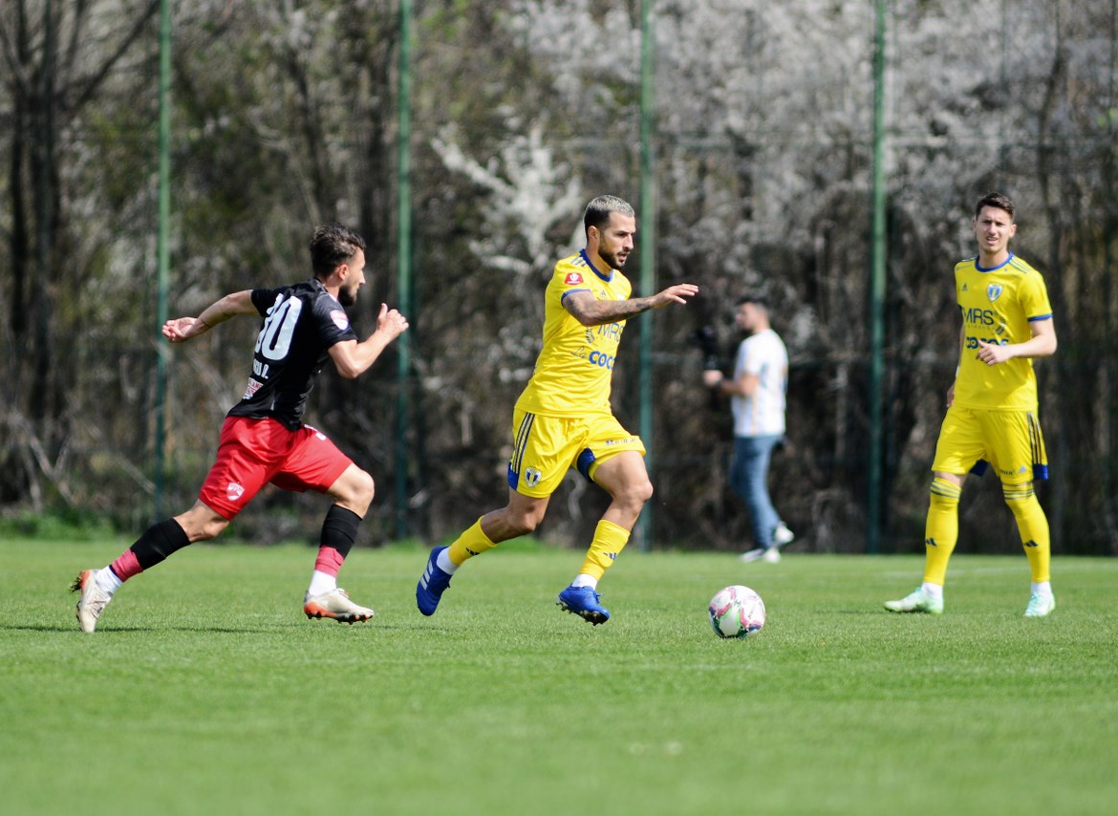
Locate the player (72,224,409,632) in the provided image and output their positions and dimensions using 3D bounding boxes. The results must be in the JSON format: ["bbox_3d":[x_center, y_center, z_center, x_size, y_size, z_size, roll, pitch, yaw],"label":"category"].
[{"bbox_3d":[-1.269,0.082,40.600,1.300,1.630,0.680,1,0,-18],"label":"player"}]

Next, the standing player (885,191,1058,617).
[{"bbox_3d":[1.800,-0.008,44.500,0.680,1.860,0.500,0,0,32],"label":"standing player"}]

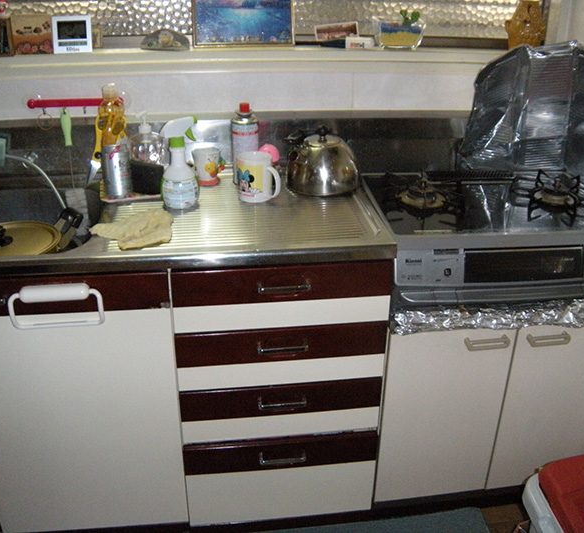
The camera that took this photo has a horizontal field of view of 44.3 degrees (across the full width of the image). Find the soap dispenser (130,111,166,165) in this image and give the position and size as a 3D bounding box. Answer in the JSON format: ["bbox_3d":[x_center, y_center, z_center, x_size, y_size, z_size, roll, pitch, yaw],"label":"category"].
[{"bbox_3d":[-0.355,-0.289,1.756,0.088,0.180,0.080,17,33,27],"label":"soap dispenser"}]

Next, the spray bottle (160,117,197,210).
[{"bbox_3d":[-0.258,-0.244,1.659,0.092,0.210,0.066,-6,30,-13],"label":"spray bottle"}]

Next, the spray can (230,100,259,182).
[{"bbox_3d":[-0.115,-0.309,1.789,0.067,0.203,0.067,1,29,0],"label":"spray can"}]

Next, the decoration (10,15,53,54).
[{"bbox_3d":[-0.649,-0.582,1.801,0.100,0.096,0.020,-3,29,-7],"label":"decoration"}]

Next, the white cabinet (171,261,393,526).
[{"bbox_3d":[-0.047,0.215,1.885,0.470,0.755,0.460,-3,29,-7],"label":"white cabinet"}]

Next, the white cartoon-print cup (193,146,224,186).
[{"bbox_3d":[-0.206,-0.249,1.803,0.077,0.081,0.070,-3,29,-7],"label":"white cartoon-print cup"}]

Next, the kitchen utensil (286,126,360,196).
[{"bbox_3d":[0.072,-0.277,1.792,0.200,0.148,0.185,1,29,0],"label":"kitchen utensil"}]

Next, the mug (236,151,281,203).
[{"bbox_3d":[-0.076,-0.214,1.724,0.104,0.101,0.081,-3,29,-7],"label":"mug"}]

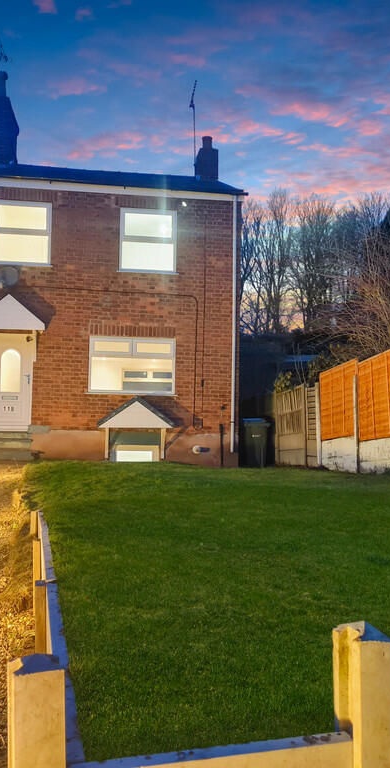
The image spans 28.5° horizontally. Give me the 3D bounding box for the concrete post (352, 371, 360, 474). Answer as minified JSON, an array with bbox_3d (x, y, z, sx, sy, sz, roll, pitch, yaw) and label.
[{"bbox_3d":[2.562,0.619,12.068,0.110,1.529,0.100,1,-6,-9],"label":"concrete post"}]

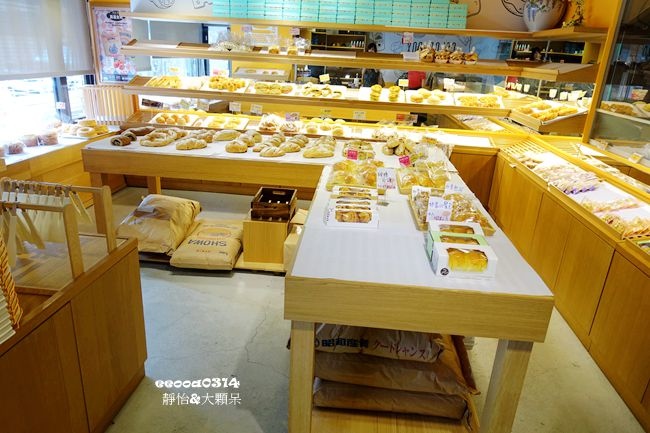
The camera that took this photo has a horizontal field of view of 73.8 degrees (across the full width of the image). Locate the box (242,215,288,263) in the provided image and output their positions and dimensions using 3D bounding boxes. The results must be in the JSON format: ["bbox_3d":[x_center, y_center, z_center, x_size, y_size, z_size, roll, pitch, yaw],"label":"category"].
[{"bbox_3d":[-0.404,0.117,3.233,0.290,0.306,0.420,5,20,4],"label":"box"}]

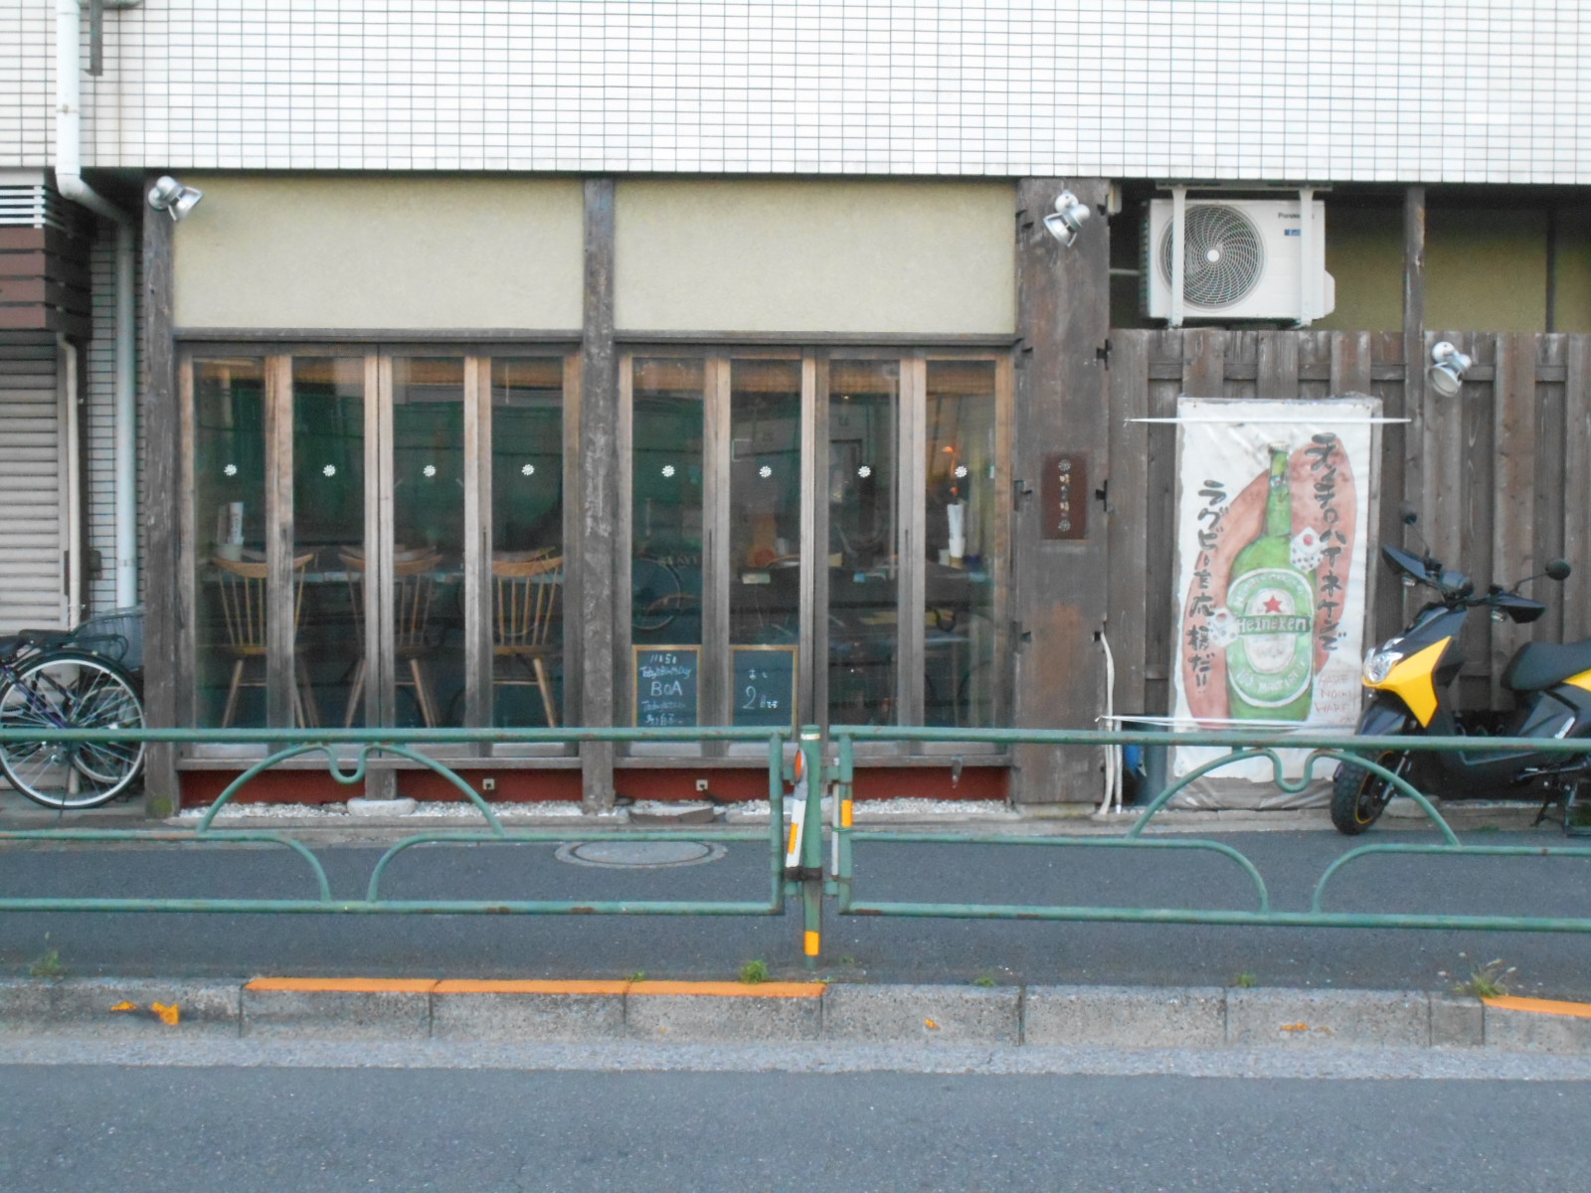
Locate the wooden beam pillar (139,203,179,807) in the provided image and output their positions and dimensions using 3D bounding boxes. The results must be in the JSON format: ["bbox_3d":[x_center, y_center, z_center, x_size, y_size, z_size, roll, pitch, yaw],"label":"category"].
[{"bbox_3d":[-2.702,-0.409,11.378,0.127,2.710,0.130,0,3,-5],"label":"wooden beam pillar"}]

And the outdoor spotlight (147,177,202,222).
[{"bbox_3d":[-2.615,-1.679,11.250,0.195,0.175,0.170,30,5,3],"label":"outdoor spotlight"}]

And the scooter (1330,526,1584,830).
[{"bbox_3d":[3.090,0.377,11.394,1.820,1.240,0.720,-1,3,-16],"label":"scooter"}]

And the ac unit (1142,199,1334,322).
[{"bbox_3d":[1.988,-1.504,12.089,0.832,0.557,0.300,0,3,-5],"label":"ac unit"}]

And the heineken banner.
[{"bbox_3d":[2.118,-0.017,11.760,0.928,1.711,0.030,0,3,-5],"label":"heineken banner"}]

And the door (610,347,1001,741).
[{"bbox_3d":[0.086,-0.193,11.641,1.696,1.760,0.060,0,3,-5],"label":"door"}]

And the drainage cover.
[{"bbox_3d":[-0.626,1.059,10.821,0.695,0.030,0.695,0,5,-5],"label":"drainage cover"}]

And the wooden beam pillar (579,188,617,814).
[{"bbox_3d":[-0.848,-0.425,11.528,0.131,2.724,0.130,0,3,-5],"label":"wooden beam pillar"}]

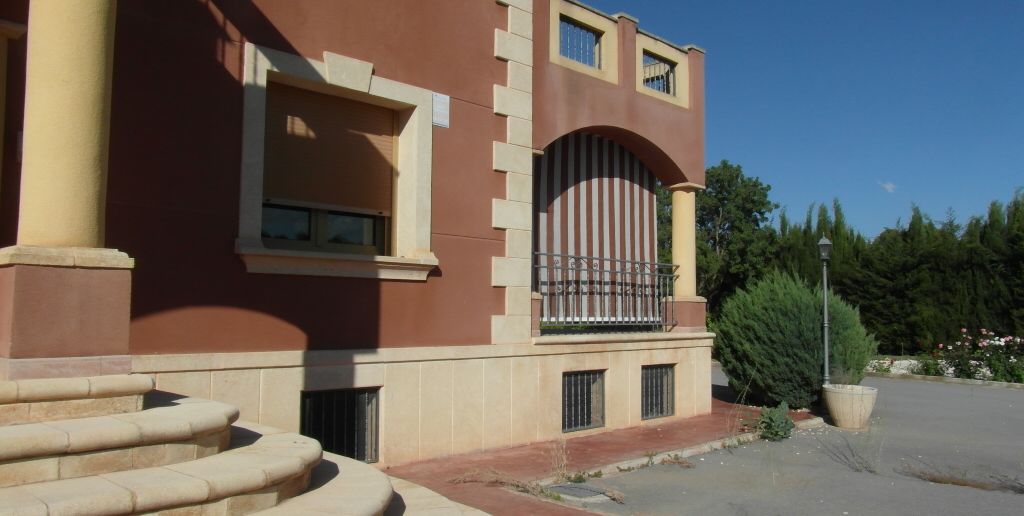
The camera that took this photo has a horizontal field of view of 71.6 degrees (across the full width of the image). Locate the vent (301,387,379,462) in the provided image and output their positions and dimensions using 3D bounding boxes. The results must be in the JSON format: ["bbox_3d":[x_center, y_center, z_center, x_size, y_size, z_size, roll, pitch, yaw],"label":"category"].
[{"bbox_3d":[-1.586,1.574,6.537,0.855,0.755,0.130,4,-6,-42],"label":"vent"}]

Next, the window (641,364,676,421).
[{"bbox_3d":[1.998,1.842,9.820,0.850,0.755,0.130,4,-6,-42],"label":"window"}]

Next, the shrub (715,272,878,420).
[{"bbox_3d":[4.825,1.349,12.145,2.700,2.220,2.600,0,-4,0],"label":"shrub"}]

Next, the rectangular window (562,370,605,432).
[{"bbox_3d":[0.849,1.756,8.768,0.810,0.755,0.130,4,-6,-42],"label":"rectangular window"}]

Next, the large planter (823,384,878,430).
[{"bbox_3d":[4.633,2.038,9.704,0.680,0.530,0.680,0,-4,0],"label":"large planter"}]

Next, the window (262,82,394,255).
[{"bbox_3d":[-1.746,-0.798,6.856,1.530,1.550,0.160,4,-6,-42],"label":"window"}]

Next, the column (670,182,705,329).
[{"bbox_3d":[2.608,0.003,10.705,0.440,2.180,0.440,4,-6,-42],"label":"column"}]

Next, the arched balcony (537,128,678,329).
[{"bbox_3d":[1.181,-0.395,9.142,2.890,2.608,0.650,4,-6,-42],"label":"arched balcony"}]

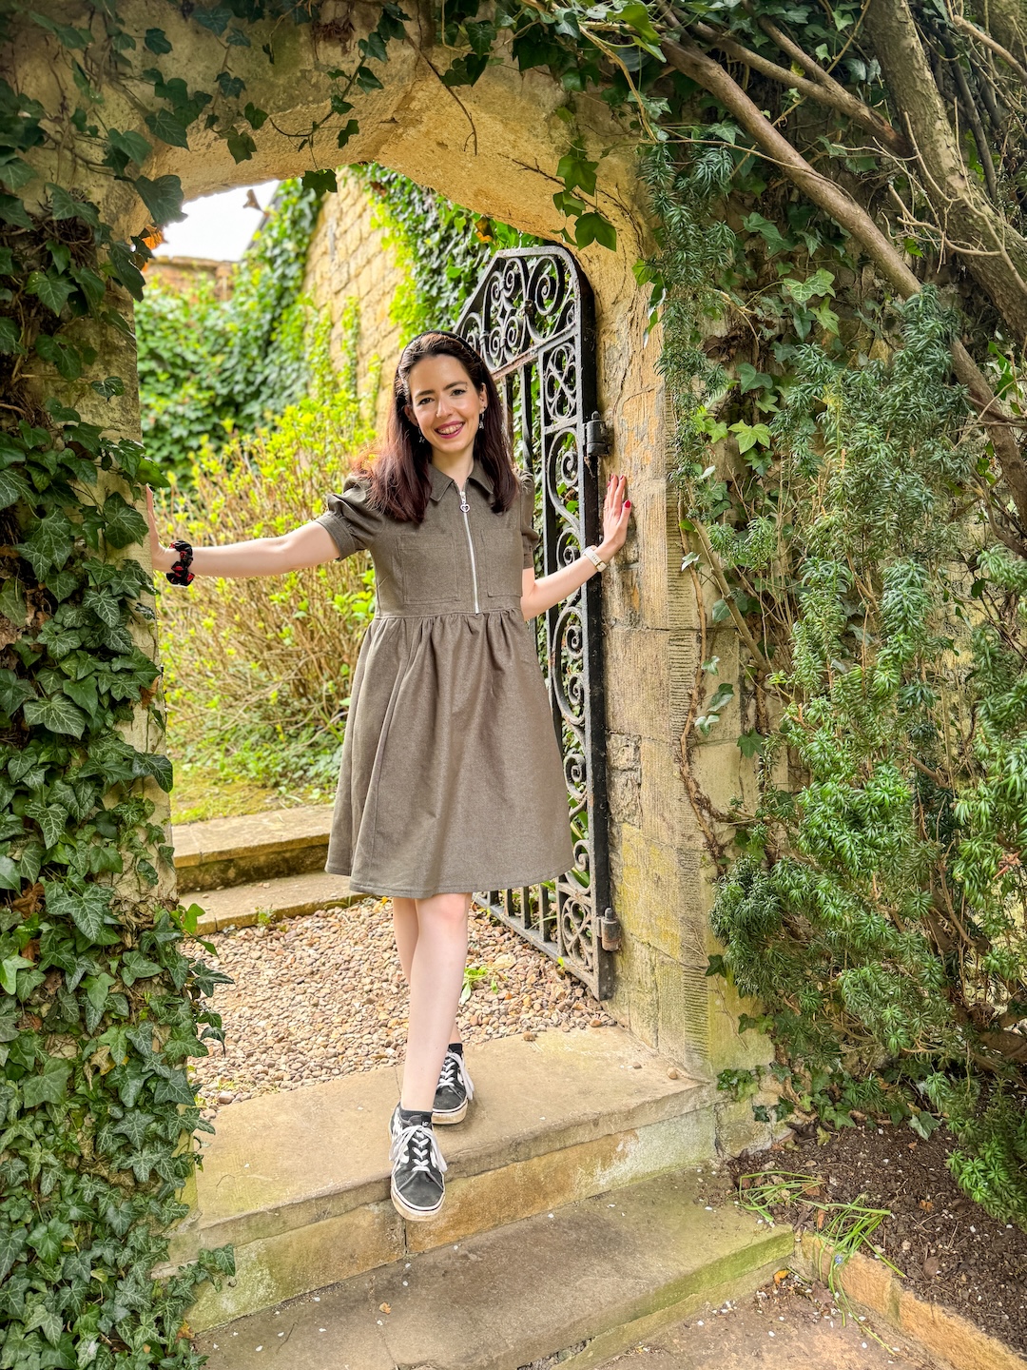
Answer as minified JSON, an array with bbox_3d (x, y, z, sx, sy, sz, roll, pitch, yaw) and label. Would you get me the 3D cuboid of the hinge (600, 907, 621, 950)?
[{"bbox_3d":[0.248,0.622,2.420,0.055,0.105,0.055,-2,5,0],"label":"hinge"}]

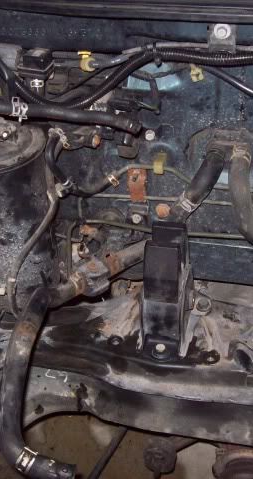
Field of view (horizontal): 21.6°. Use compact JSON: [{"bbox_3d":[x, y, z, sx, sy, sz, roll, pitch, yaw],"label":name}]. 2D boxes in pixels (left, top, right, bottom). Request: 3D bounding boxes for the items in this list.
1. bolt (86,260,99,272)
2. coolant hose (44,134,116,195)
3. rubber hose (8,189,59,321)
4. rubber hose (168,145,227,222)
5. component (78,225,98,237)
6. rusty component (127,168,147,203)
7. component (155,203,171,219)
[{"bbox_3d":[-0.045,0.036,0.890,0.016,0.010,0.014,6,41,10],"label":"bolt"},{"bbox_3d":[-0.055,-0.094,0.819,0.073,0.084,0.055,6,41,10],"label":"coolant hose"},{"bbox_3d":[-0.113,0.020,0.830,0.059,0.161,0.071,6,41,10],"label":"rubber hose"},{"bbox_3d":[0.092,-0.071,0.845,0.064,0.107,0.038,6,41,10],"label":"rubber hose"},{"bbox_3d":[-0.052,-0.013,0.920,0.024,0.014,0.015,6,41,10],"label":"component"},{"bbox_3d":[0.015,-0.070,0.870,0.025,0.048,0.012,6,41,10],"label":"rusty component"},{"bbox_3d":[0.050,-0.040,0.905,0.020,0.019,0.012,6,41,10],"label":"component"}]

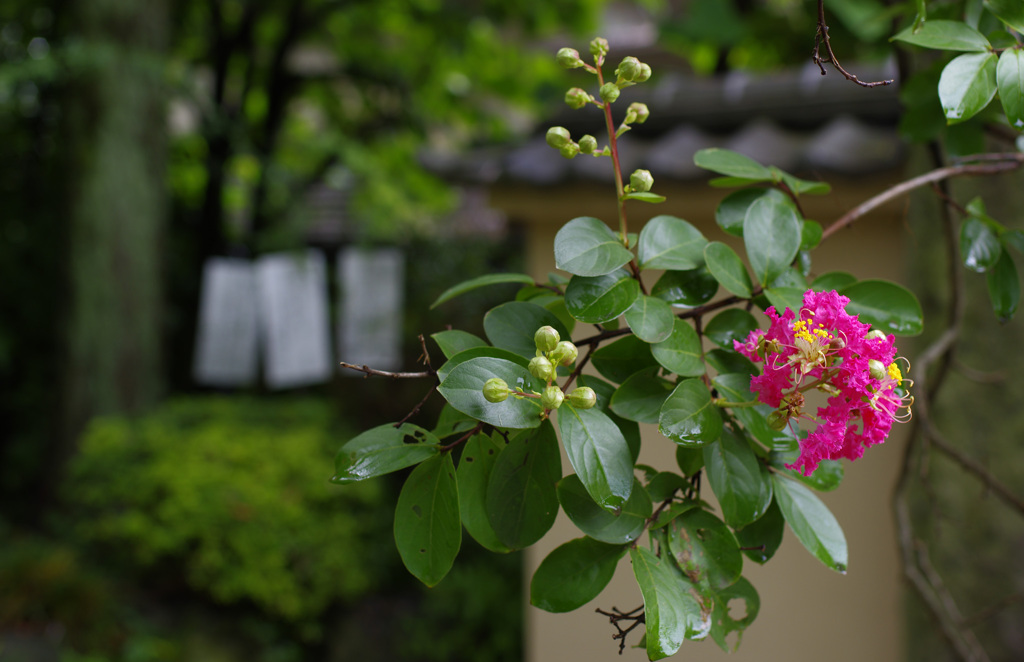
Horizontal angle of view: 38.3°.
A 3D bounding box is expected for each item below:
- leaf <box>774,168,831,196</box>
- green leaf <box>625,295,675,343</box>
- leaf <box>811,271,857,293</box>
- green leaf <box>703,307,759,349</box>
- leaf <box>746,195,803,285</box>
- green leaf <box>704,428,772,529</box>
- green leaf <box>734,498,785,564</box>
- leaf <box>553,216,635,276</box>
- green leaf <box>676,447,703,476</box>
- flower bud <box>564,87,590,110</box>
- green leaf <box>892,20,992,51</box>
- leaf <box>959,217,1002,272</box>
[{"bbox_3d":[0.122,-0.062,0.619,0.032,0.007,0.015,11,-2,-37],"label":"leaf"},{"bbox_3d":[0.058,-0.005,0.626,0.020,0.025,0.007,-7,-30,-4],"label":"green leaf"},{"bbox_3d":[0.131,-0.016,0.591,0.031,0.008,0.019,-7,39,-23],"label":"leaf"},{"bbox_3d":[0.091,-0.001,0.610,0.025,0.020,0.006,-3,-30,34],"label":"green leaf"},{"bbox_3d":[0.105,-0.036,0.595,0.023,0.044,0.007,9,-27,6],"label":"leaf"},{"bbox_3d":[0.083,0.054,0.547,0.023,0.040,0.010,-6,-22,-6],"label":"green leaf"},{"bbox_3d":[0.095,0.071,0.562,0.019,0.037,0.007,4,-8,7],"label":"green leaf"},{"bbox_3d":[0.031,-0.031,0.541,0.035,0.022,0.008,-5,-36,-31],"label":"leaf"},{"bbox_3d":[0.078,0.053,0.640,0.015,0.020,0.006,-20,-25,19],"label":"green leaf"},{"bbox_3d":[0.026,-0.091,0.580,0.009,0.009,0.009,7,0,-32],"label":"flower bud"},{"bbox_3d":[0.178,-0.122,0.610,0.046,0.019,0.006,1,-42,-15],"label":"green leaf"},{"bbox_3d":[0.238,-0.044,0.749,0.019,0.032,0.007,-15,-25,3],"label":"leaf"}]

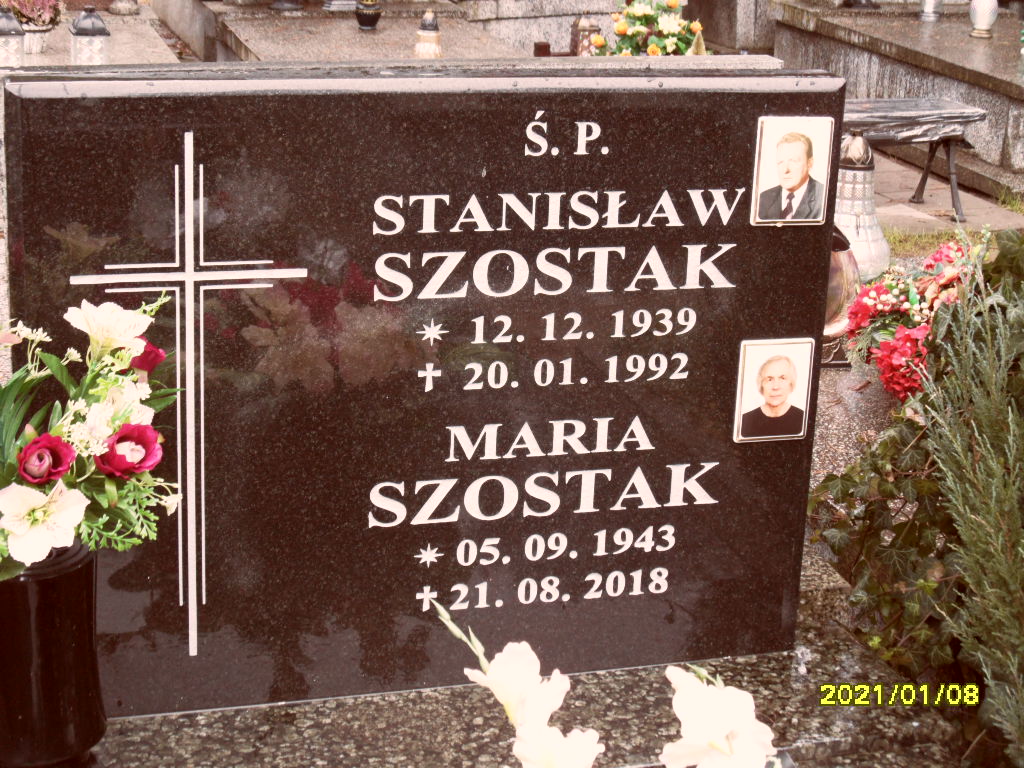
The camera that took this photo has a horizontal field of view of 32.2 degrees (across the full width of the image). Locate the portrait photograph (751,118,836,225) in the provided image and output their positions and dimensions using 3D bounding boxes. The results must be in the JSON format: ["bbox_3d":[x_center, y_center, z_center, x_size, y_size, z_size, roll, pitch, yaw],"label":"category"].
[{"bbox_3d":[0.305,-0.229,1.918,0.090,0.119,0.011,-3,17,-17],"label":"portrait photograph"}]

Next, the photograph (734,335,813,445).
[{"bbox_3d":[0.295,0.009,1.987,0.090,0.119,0.011,-3,17,-17],"label":"photograph"}]

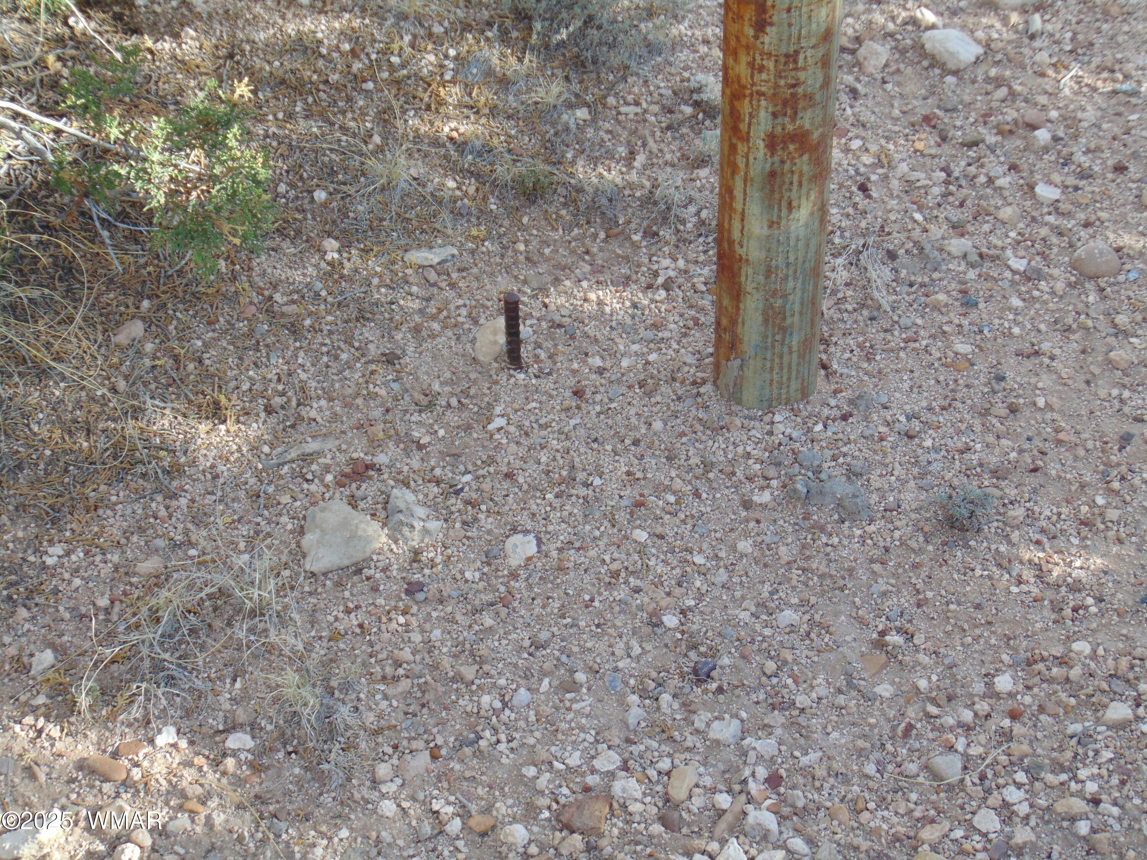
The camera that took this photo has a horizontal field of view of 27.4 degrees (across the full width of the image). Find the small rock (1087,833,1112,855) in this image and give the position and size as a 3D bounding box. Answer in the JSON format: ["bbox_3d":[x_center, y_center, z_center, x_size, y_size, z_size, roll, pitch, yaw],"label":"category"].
[{"bbox_3d":[0.466,0.362,2.066,0.021,0.011,0.019,-20,47,-18],"label":"small rock"}]

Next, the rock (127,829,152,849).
[{"bbox_3d":[-0.370,0.349,2.011,0.020,0.015,0.017,-2,40,0],"label":"rock"}]

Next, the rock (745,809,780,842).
[{"bbox_3d":[0.161,0.337,2.005,0.030,0.019,0.035,-2,40,0],"label":"rock"}]

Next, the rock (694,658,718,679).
[{"bbox_3d":[0.126,0.227,2.226,0.022,0.014,0.021,4,45,6],"label":"rock"}]

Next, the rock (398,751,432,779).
[{"bbox_3d":[-0.143,0.301,2.120,0.029,0.012,0.025,-3,41,-1],"label":"rock"}]

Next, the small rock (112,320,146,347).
[{"bbox_3d":[-0.488,-0.106,2.584,0.037,0.022,0.043,-2,40,0],"label":"small rock"}]

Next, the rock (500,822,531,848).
[{"bbox_3d":[-0.052,0.359,2.083,0.026,0.016,0.023,-1,45,1],"label":"rock"}]

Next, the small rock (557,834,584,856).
[{"bbox_3d":[-0.003,0.366,2.076,0.024,0.013,0.020,-1,45,1],"label":"small rock"}]

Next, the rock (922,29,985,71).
[{"bbox_3d":[0.481,-0.486,2.990,0.063,0.037,0.088,-24,49,-21],"label":"rock"}]

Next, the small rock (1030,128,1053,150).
[{"bbox_3d":[0.569,-0.357,2.864,0.027,0.018,0.033,-2,40,0],"label":"small rock"}]

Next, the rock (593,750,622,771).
[{"bbox_3d":[0.030,0.291,2.071,0.025,0.014,0.024,-2,40,0],"label":"rock"}]

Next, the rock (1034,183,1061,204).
[{"bbox_3d":[0.558,-0.277,2.764,0.030,0.016,0.025,5,41,7],"label":"rock"}]

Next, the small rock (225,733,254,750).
[{"bbox_3d":[-0.303,0.284,2.146,0.027,0.010,0.014,-2,41,0],"label":"small rock"}]

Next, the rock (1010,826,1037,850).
[{"bbox_3d":[0.388,0.354,2.046,0.025,0.010,0.017,-18,44,-19],"label":"rock"}]

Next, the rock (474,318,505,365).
[{"bbox_3d":[-0.092,-0.101,2.577,0.036,0.018,0.067,22,46,25],"label":"rock"}]

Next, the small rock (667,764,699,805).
[{"bbox_3d":[0.096,0.319,2.123,0.022,0.016,0.044,18,48,19],"label":"small rock"}]

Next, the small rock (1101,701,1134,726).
[{"bbox_3d":[0.500,0.262,2.172,0.031,0.017,0.025,-1,45,1],"label":"small rock"}]

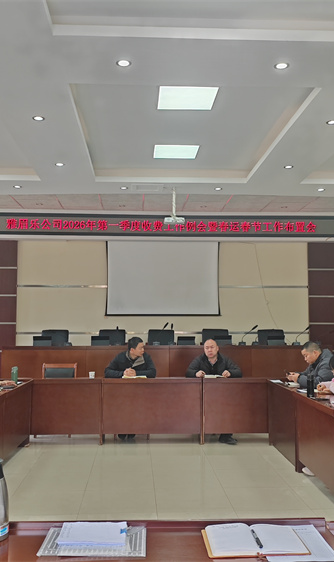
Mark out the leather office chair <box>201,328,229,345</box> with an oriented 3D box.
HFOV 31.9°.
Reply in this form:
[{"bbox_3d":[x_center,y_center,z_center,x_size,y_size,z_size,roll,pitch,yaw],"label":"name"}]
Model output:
[{"bbox_3d":[0.841,1.355,10.095,0.580,1.030,0.600,0,-4,-3],"label":"leather office chair"}]

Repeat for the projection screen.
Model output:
[{"bbox_3d":[-0.089,-0.069,11.895,2.300,1.580,0.060,0,-4,-3],"label":"projection screen"}]

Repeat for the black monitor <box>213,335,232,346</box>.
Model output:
[{"bbox_3d":[0.996,1.056,10.316,0.330,0.200,0.050,0,-5,-3],"label":"black monitor"}]

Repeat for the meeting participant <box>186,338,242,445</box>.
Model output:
[{"bbox_3d":[0.585,1.354,7.368,0.680,1.220,0.880,0,-4,-2],"label":"meeting participant"}]

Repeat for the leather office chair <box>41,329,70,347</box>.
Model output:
[{"bbox_3d":[-2.041,1.461,10.731,0.600,1.100,0.620,0,-4,-3],"label":"leather office chair"}]

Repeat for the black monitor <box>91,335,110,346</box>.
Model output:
[{"bbox_3d":[-1.201,1.109,10.596,0.330,0.210,0.060,0,-5,-3],"label":"black monitor"}]

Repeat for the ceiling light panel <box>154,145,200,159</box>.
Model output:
[{"bbox_3d":[0.125,-1.777,8.015,0.600,0.040,0.600,0,-4,-3],"label":"ceiling light panel"}]

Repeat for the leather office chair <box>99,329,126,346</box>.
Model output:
[{"bbox_3d":[-1.033,1.433,10.965,0.600,1.043,0.620,0,-4,-3],"label":"leather office chair"}]

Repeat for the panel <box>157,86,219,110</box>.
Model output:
[{"bbox_3d":[0.190,-1.813,5.834,0.585,0.040,0.600,0,-4,-3],"label":"panel"}]

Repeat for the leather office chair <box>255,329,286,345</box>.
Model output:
[{"bbox_3d":[2.032,1.445,11.113,0.600,1.042,0.620,0,-4,-3],"label":"leather office chair"}]

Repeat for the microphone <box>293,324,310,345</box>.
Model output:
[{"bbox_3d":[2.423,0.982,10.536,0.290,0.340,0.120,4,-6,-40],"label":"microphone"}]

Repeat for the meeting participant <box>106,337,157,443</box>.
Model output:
[{"bbox_3d":[-0.473,1.342,7.384,0.660,1.270,0.720,1,-4,-8],"label":"meeting participant"}]

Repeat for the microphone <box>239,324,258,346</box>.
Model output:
[{"bbox_3d":[1.384,0.920,9.905,0.330,0.370,0.130,2,-4,-23],"label":"microphone"}]

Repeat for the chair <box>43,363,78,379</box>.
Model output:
[{"bbox_3d":[-1.380,1.529,7.491,0.530,0.900,0.620,0,-4,-2],"label":"chair"}]

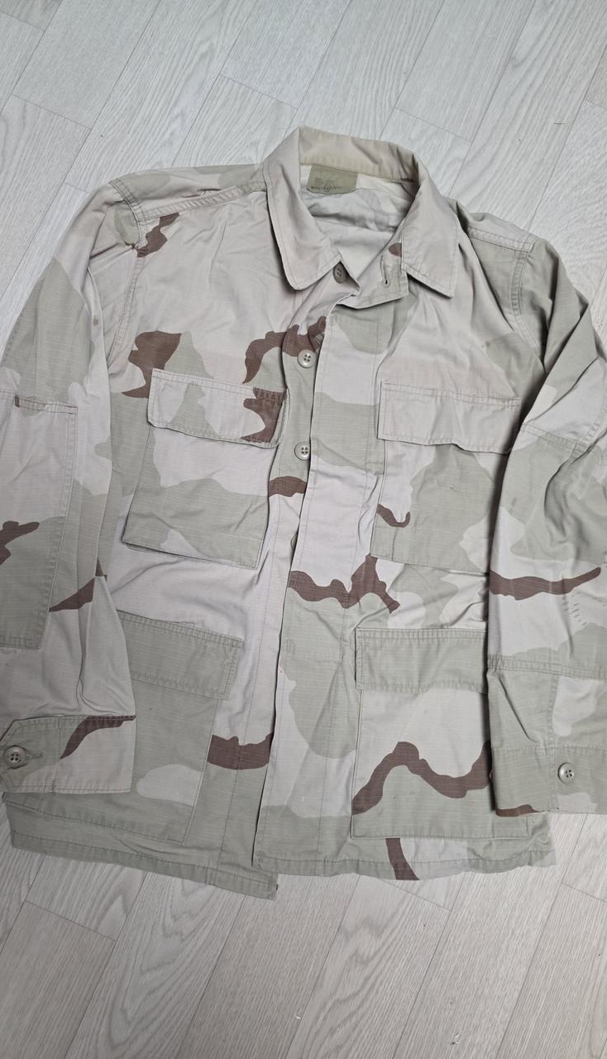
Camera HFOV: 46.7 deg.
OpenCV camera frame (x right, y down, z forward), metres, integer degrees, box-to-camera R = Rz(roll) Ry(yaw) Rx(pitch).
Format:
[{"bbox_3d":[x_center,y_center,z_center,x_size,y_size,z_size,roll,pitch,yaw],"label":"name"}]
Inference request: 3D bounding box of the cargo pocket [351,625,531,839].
[{"bbox_3d":[0.138,0.199,0.694,0.180,0.020,0.202,2,84,-3],"label":"cargo pocket"}]

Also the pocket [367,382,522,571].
[{"bbox_3d":[0.145,-0.056,0.717,0.147,0.020,0.180,5,83,-3],"label":"pocket"}]

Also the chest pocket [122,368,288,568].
[{"bbox_3d":[-0.098,-0.063,0.704,0.137,0.020,0.186,9,83,-2],"label":"chest pocket"}]

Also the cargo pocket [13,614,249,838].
[{"bbox_3d":[-0.170,0.183,0.678,0.179,0.020,0.200,16,83,-2],"label":"cargo pocket"}]

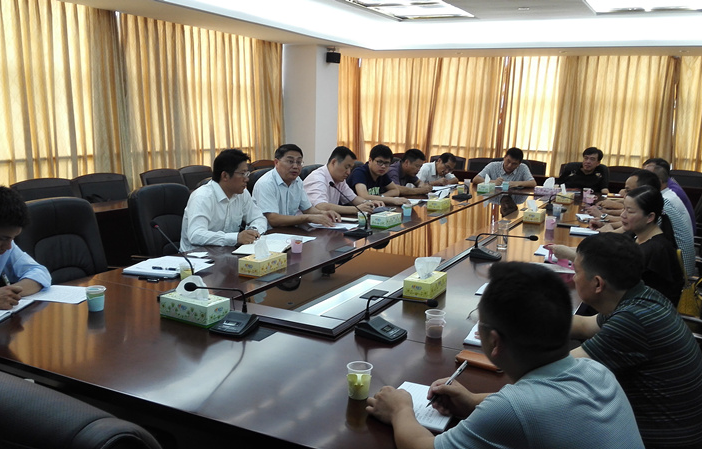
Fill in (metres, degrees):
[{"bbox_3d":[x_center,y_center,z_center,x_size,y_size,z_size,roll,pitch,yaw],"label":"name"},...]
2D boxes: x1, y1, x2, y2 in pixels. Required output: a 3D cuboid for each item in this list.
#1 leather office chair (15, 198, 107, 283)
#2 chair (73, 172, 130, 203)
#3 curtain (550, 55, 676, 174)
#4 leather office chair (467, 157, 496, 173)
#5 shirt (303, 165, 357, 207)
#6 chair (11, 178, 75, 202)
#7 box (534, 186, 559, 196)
[{"bbox_3d":[-1.346,0.429,3.104,0.700,1.110,0.640,8,13,33],"label":"leather office chair"},{"bbox_3d":[-2.056,0.016,5.329,0.600,0.960,0.580,7,12,28],"label":"chair"},{"bbox_3d":[3.639,-1.158,8.406,1.586,2.368,0.150,7,12,28],"label":"curtain"},{"bbox_3d":[1.863,-0.495,8.649,0.580,0.960,0.600,7,12,28],"label":"leather office chair"},{"bbox_3d":[-0.181,-0.171,4.446,0.420,0.550,0.520,8,12,34],"label":"shirt"},{"bbox_3d":[-2.580,0.060,5.333,0.600,0.960,0.580,7,12,28],"label":"chair"},{"bbox_3d":[1.873,-0.316,5.651,0.220,0.072,0.115,5,11,21],"label":"box"}]

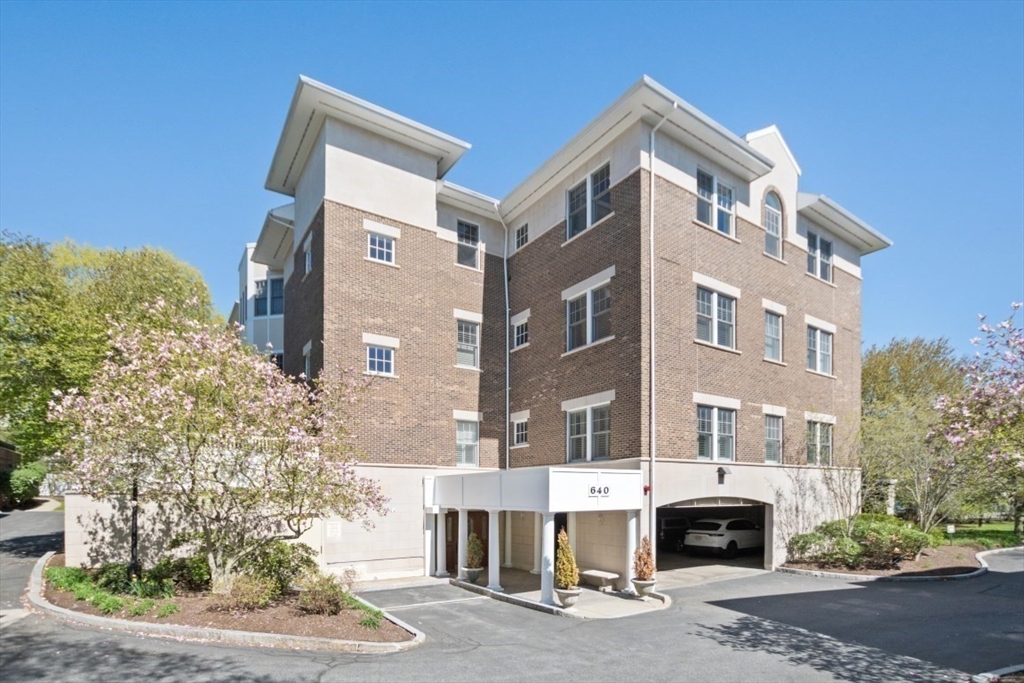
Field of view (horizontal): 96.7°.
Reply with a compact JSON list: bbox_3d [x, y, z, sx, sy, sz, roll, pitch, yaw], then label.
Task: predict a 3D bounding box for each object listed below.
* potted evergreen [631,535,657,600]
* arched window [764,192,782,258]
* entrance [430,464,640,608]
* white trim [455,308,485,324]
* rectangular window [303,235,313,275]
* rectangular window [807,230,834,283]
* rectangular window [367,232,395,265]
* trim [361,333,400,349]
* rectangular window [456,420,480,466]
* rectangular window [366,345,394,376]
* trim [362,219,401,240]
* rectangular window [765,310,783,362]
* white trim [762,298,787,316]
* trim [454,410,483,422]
[{"bbox_3d":[3.187,5.453,11.030,0.640,1.580,0.640,4,-7,-30],"label":"potted evergreen"},{"bbox_3d":[9.475,-4.211,16.449,1.071,2.385,0.150,6,-11,-33],"label":"arched window"},{"bbox_3d":[0.305,5.661,14.438,3.264,3.366,6.477,6,-11,-33],"label":"entrance"},{"bbox_3d":[-1.681,-0.981,17.711,1.298,0.319,0.140,6,-12,-32],"label":"white trim"},{"bbox_3d":[-7.467,-3.202,16.797,0.150,1.216,1.286,5,-8,-37],"label":"rectangular window"},{"bbox_3d":[12.537,-3.458,18.512,1.936,1.681,0.160,6,-12,-32],"label":"rectangular window"},{"bbox_3d":[-4.676,-3.337,16.332,0.989,0.936,0.150,6,-12,-32],"label":"rectangular window"},{"bbox_3d":[-4.548,-0.030,15.814,1.274,0.295,0.120,4,-7,-30],"label":"trim"},{"bbox_3d":[-1.611,3.802,16.913,0.918,1.710,0.150,6,-11,-33],"label":"rectangular window"},{"bbox_3d":[-4.550,0.660,15.732,0.941,0.931,0.150,4,-7,-30],"label":"rectangular window"},{"bbox_3d":[-4.344,-3.760,15.277,1.236,0.312,0.120,6,-11,-33],"label":"trim"},{"bbox_3d":[9.475,-0.181,16.449,1.071,1.735,0.150,6,-11,-33],"label":"rectangular window"},{"bbox_3d":[9.539,-1.232,16.488,1.555,0.322,0.120,6,-11,-33],"label":"white trim"},{"bbox_3d":[-1.693,2.892,17.711,1.298,0.319,0.140,6,-12,-32],"label":"trim"}]

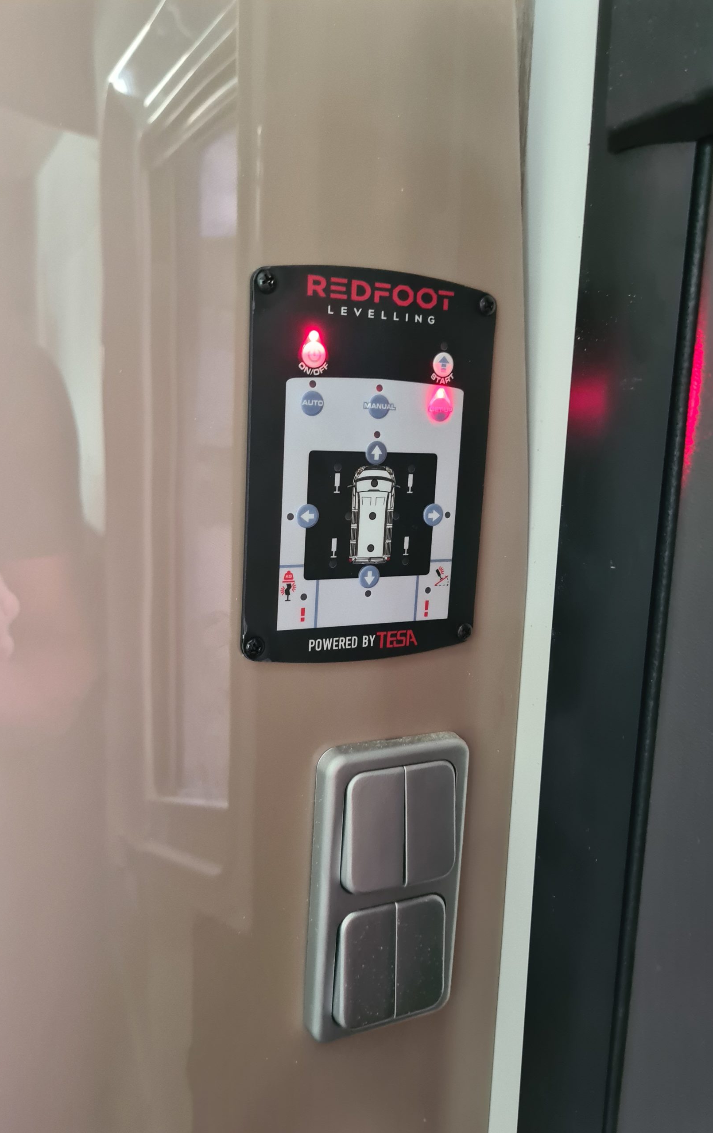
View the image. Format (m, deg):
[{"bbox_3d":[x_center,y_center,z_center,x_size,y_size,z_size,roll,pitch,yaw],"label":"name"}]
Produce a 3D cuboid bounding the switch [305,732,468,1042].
[{"bbox_3d":[0.013,0.116,0.306,0.057,0.110,0.015,-2,12,-25],"label":"switch"}]

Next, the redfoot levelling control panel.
[{"bbox_3d":[0.006,-0.030,0.278,0.086,0.127,0.005,-2,12,-25],"label":"redfoot levelling control panel"}]

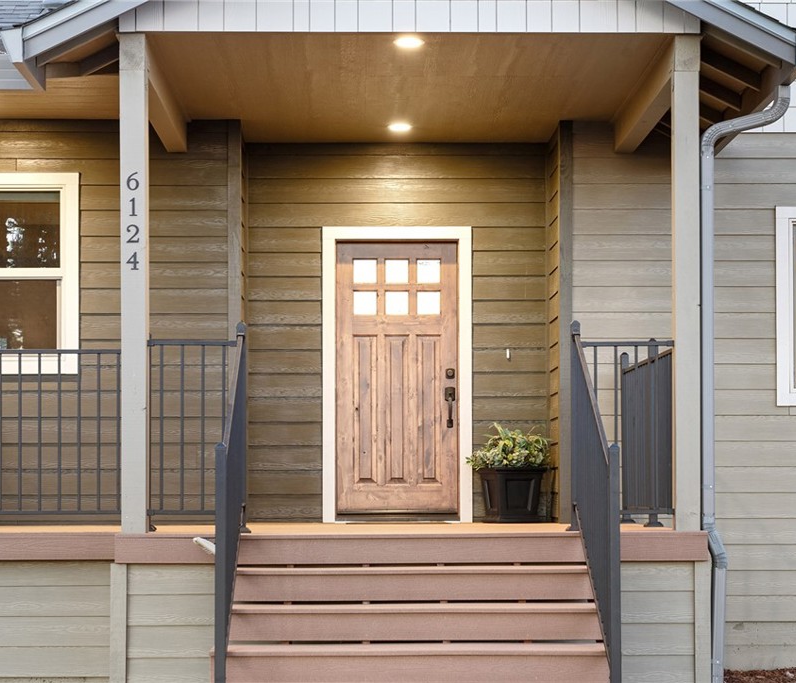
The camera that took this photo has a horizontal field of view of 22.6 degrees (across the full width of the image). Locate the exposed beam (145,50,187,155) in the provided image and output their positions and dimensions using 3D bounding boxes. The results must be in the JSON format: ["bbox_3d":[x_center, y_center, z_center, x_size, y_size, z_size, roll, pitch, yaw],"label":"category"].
[{"bbox_3d":[-1.497,-1.507,12.410,0.140,0.200,2.630,0,-4,-1],"label":"exposed beam"}]

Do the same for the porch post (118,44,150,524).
[{"bbox_3d":[-1.472,-0.327,11.120,0.145,2.760,0.145,0,-2,-1],"label":"porch post"}]

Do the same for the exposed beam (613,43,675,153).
[{"bbox_3d":[1.587,-1.505,12.410,0.140,0.200,2.630,0,-4,-1],"label":"exposed beam"}]

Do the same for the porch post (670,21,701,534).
[{"bbox_3d":[1.611,-0.327,11.120,0.145,2.760,0.145,0,-2,-1],"label":"porch post"}]

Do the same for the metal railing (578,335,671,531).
[{"bbox_3d":[1.287,0.512,11.250,0.540,1.060,0.060,0,-2,-1],"label":"metal railing"}]

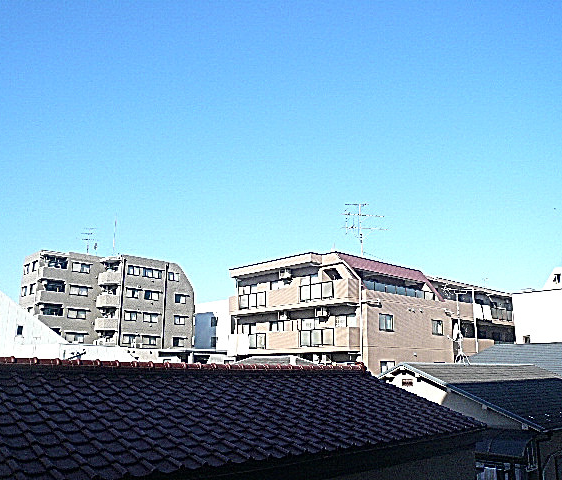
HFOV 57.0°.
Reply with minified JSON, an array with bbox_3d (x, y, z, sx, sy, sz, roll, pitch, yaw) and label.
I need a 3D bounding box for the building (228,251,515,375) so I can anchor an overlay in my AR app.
[{"bbox_3d":[8.312,8.693,41.620,22.500,11.600,12.100,13,-18,-42],"label":"building"}]

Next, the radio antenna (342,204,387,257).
[{"bbox_3d":[5.731,-0.686,35.534,3.100,3.800,1.400,2,-14,-8],"label":"radio antenna"}]

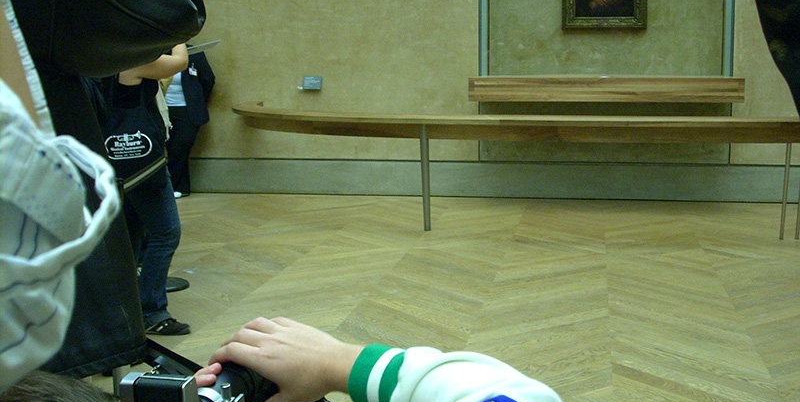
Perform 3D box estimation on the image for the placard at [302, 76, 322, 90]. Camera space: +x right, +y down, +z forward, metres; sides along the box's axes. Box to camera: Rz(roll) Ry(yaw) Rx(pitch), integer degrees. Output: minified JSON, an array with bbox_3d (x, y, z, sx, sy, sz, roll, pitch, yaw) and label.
[{"bbox_3d":[-0.849,-1.147,10.330,0.187,0.127,0.020,1,7,12],"label":"placard"}]

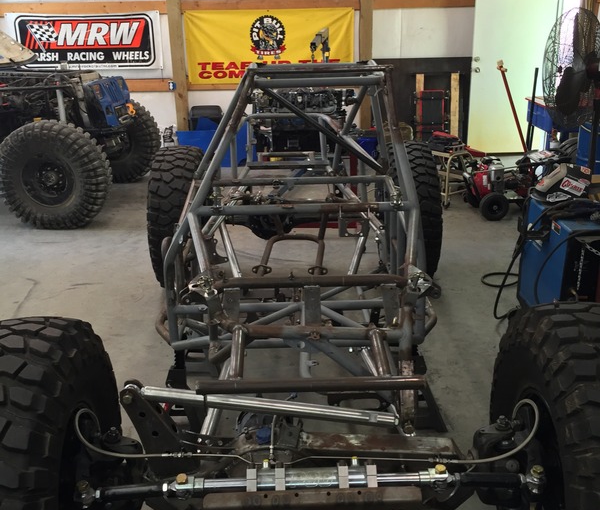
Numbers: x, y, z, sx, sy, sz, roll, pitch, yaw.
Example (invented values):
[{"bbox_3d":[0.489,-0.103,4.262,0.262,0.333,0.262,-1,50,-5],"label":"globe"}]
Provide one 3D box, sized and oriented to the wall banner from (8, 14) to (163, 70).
[{"bbox_3d":[-2.628,-2.612,8.219,1.835,0.669,0.020,-3,19,-3],"label":"wall banner"}]

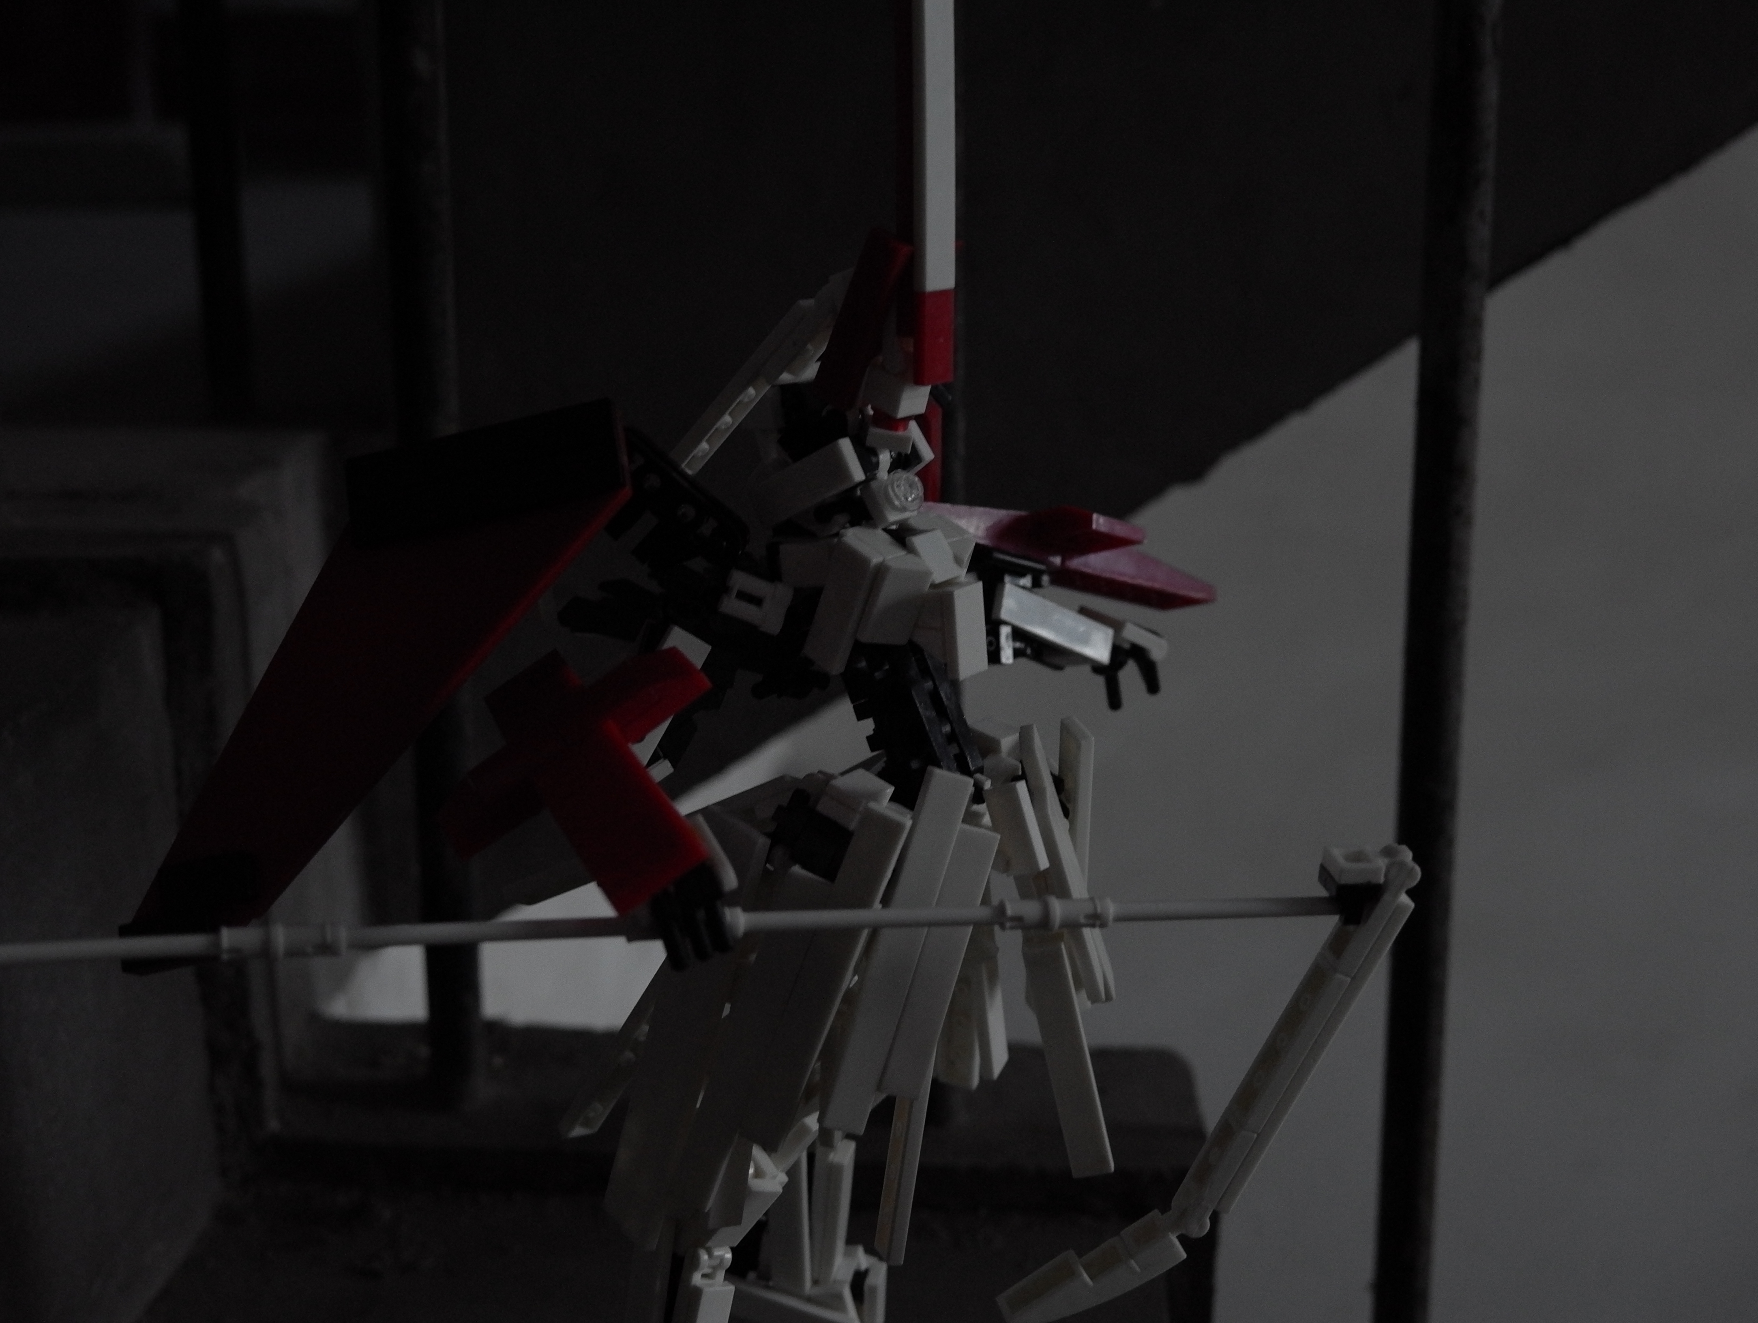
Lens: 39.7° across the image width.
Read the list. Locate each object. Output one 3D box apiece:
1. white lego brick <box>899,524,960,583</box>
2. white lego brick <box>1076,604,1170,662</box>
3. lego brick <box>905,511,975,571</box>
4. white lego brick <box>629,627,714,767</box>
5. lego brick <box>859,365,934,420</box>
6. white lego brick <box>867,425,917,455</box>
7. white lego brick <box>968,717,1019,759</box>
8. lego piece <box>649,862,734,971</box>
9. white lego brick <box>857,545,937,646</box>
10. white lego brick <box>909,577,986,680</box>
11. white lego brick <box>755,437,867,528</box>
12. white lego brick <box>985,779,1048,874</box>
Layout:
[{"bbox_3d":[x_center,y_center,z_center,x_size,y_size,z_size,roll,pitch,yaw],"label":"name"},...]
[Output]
[{"bbox_3d":[0.010,-0.020,0.459,0.006,0.008,0.008,9,21,41],"label":"white lego brick"},{"bbox_3d":[0.045,-0.005,0.450,0.008,0.004,0.016,24,-3,-30],"label":"white lego brick"},{"bbox_3d":[0.011,-0.022,0.436,0.008,0.007,0.008,27,32,36],"label":"lego brick"},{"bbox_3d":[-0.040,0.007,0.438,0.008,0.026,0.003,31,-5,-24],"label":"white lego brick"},{"bbox_3d":[0.003,-0.048,0.434,0.008,0.006,0.008,28,28,28],"label":"lego brick"},{"bbox_3d":[0.002,-0.040,0.435,0.008,0.003,0.007,7,10,-1],"label":"white lego brick"},{"bbox_3d":[0.022,0.016,0.464,0.008,0.009,0.008,18,24,35],"label":"white lego brick"},{"bbox_3d":[-0.030,0.041,0.391,0.010,0.014,0.009,-19,6,-1],"label":"lego piece"},{"bbox_3d":[0.003,-0.012,0.427,0.008,0.016,0.007,7,23,-23],"label":"white lego brick"},{"bbox_3d":[0.012,-0.006,0.430,0.011,0.016,0.008,7,19,38],"label":"white lego brick"},{"bbox_3d":[-0.013,-0.033,0.445,0.024,0.008,0.003,-23,-1,42],"label":"white lego brick"},{"bbox_3d":[0.025,0.030,0.443,0.008,0.016,0.003,-17,-2,42],"label":"white lego brick"}]

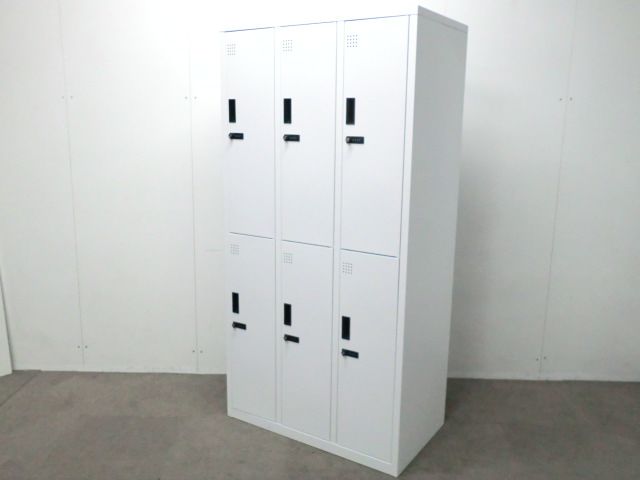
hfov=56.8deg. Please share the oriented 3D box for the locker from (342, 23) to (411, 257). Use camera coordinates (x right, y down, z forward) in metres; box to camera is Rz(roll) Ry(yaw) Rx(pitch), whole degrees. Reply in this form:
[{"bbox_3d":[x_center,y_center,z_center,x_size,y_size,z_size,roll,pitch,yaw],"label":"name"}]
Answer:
[{"bbox_3d":[0.323,-0.409,2.388,0.272,0.862,0.480,8,14,32],"label":"locker"}]

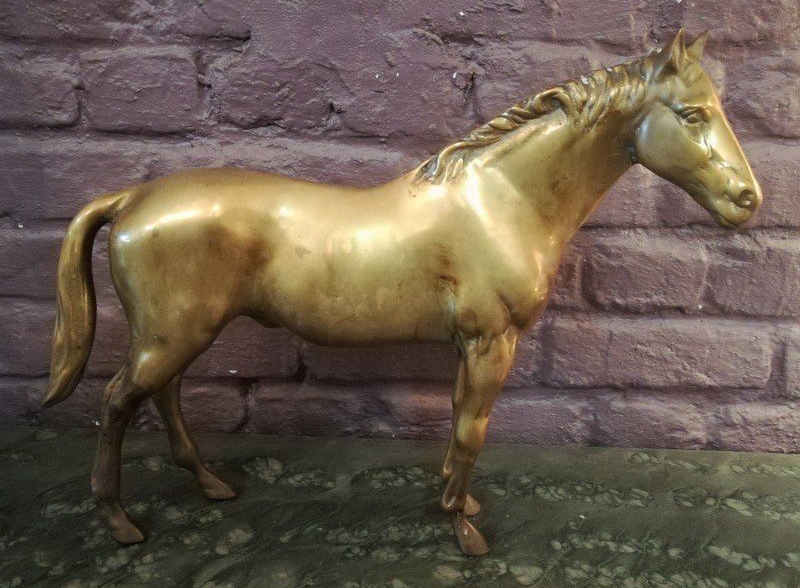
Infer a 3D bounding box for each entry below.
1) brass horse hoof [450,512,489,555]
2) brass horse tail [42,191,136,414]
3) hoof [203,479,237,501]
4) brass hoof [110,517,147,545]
[{"bbox_3d":[0.053,0.174,0.445,0.025,0.026,0.020,4,13,14],"label":"brass horse hoof"},{"bbox_3d":[-0.230,0.007,0.441,0.086,0.165,0.030,1,13,2],"label":"brass horse tail"},{"bbox_3d":[-0.153,0.163,0.508,0.028,0.014,0.018,1,13,2],"label":"hoof"},{"bbox_3d":[-0.204,0.175,0.451,0.027,0.016,0.018,1,13,2],"label":"brass hoof"}]

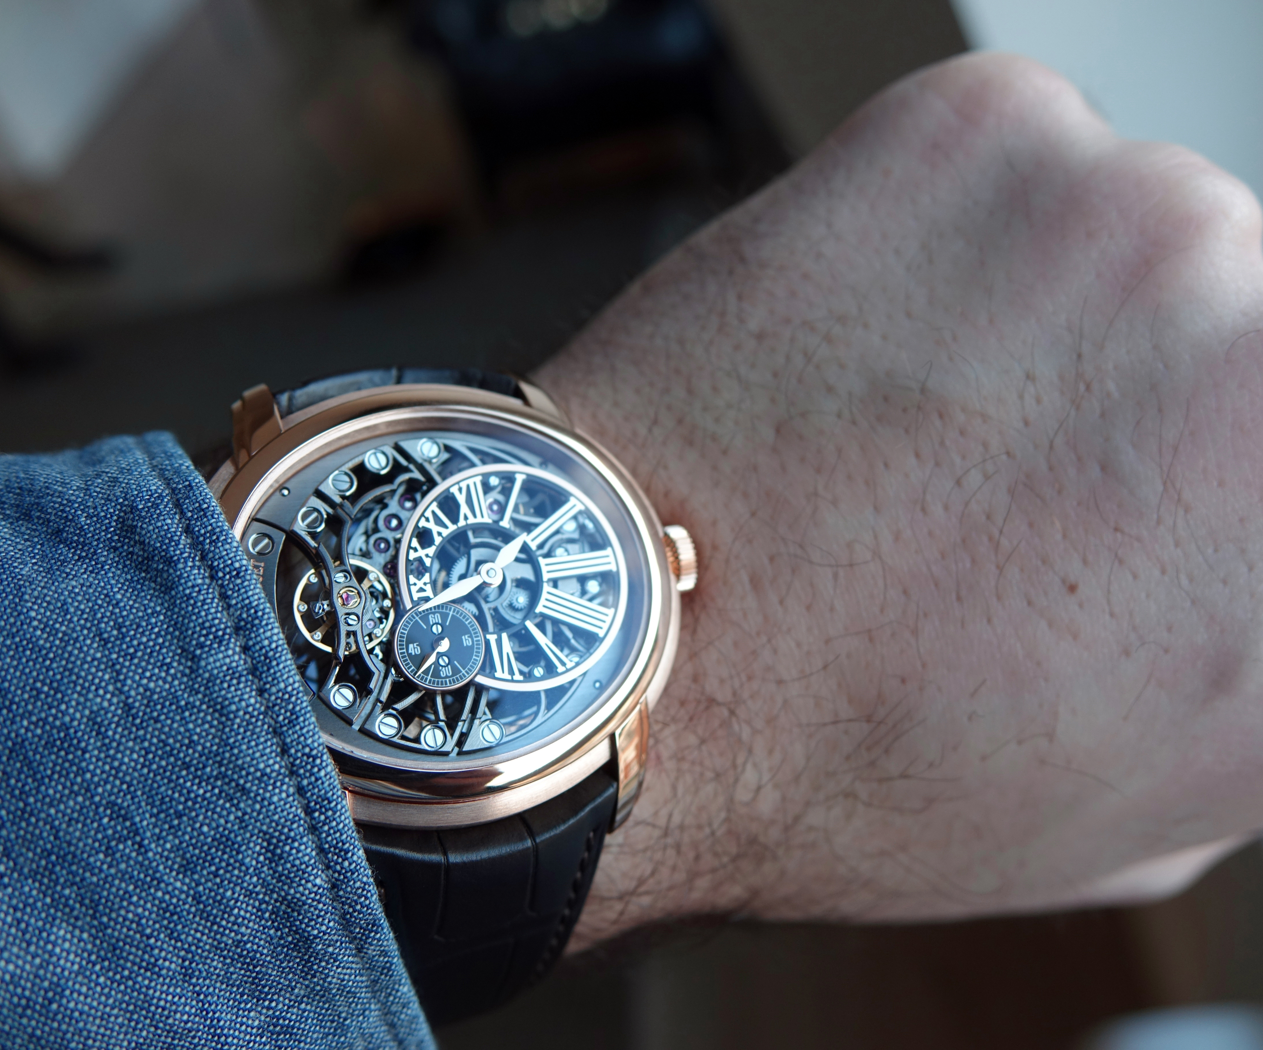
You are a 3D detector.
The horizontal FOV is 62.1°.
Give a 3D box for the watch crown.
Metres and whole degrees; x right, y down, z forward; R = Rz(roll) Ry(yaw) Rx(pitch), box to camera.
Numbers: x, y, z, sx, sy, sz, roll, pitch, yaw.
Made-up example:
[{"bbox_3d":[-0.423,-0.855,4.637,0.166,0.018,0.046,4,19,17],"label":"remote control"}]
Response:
[{"bbox_3d":[0.005,0.003,0.107,0.003,0.007,0.007,-8,-17,-24],"label":"watch crown"}]

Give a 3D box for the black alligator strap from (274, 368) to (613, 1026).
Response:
[{"bbox_3d":[-0.025,0.018,0.118,0.025,0.068,0.052,-8,-17,-24],"label":"black alligator strap"}]

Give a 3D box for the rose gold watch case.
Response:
[{"bbox_3d":[-0.018,0.007,0.098,0.047,0.050,0.013,-8,-17,-24],"label":"rose gold watch case"}]

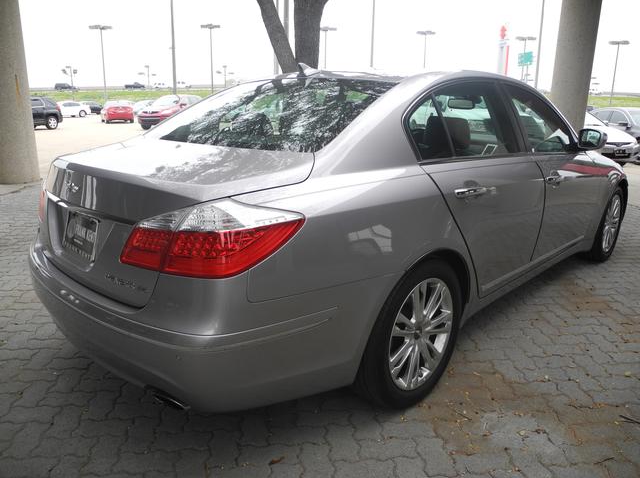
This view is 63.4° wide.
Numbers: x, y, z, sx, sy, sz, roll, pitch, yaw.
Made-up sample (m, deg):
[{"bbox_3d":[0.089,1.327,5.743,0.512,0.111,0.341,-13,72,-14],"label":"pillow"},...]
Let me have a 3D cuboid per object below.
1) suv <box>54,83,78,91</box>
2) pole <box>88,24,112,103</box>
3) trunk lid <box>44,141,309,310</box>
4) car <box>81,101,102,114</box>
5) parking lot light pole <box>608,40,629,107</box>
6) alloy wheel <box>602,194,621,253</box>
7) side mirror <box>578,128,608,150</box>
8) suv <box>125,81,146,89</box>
[{"bbox_3d":[-63.782,-38.043,130.000,5.100,1.850,2.000,0,15,0],"label":"suv"},{"bbox_3d":[-21.983,-17.257,53.176,2.170,8.720,2.170,-5,16,-21],"label":"pole"},{"bbox_3d":[-0.695,-0.130,2.190,1.320,0.510,0.730,14,20,41],"label":"trunk lid"},{"bbox_3d":[-26.149,-14.445,57.000,4.600,1.450,1.800,-8,17,-29],"label":"car"},{"bbox_3d":[31.946,-17.055,56.446,2.100,8.424,0.450,4,15,14],"label":"parking lot light pole"},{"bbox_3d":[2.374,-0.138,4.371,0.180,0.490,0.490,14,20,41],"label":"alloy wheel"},{"bbox_3d":[1.746,-0.638,3.330,0.230,0.155,0.170,14,20,41],"label":"side mirror"},{"bbox_3d":[-49.010,-40.489,137.000,5.400,1.850,2.000,0,15,0],"label":"suv"}]

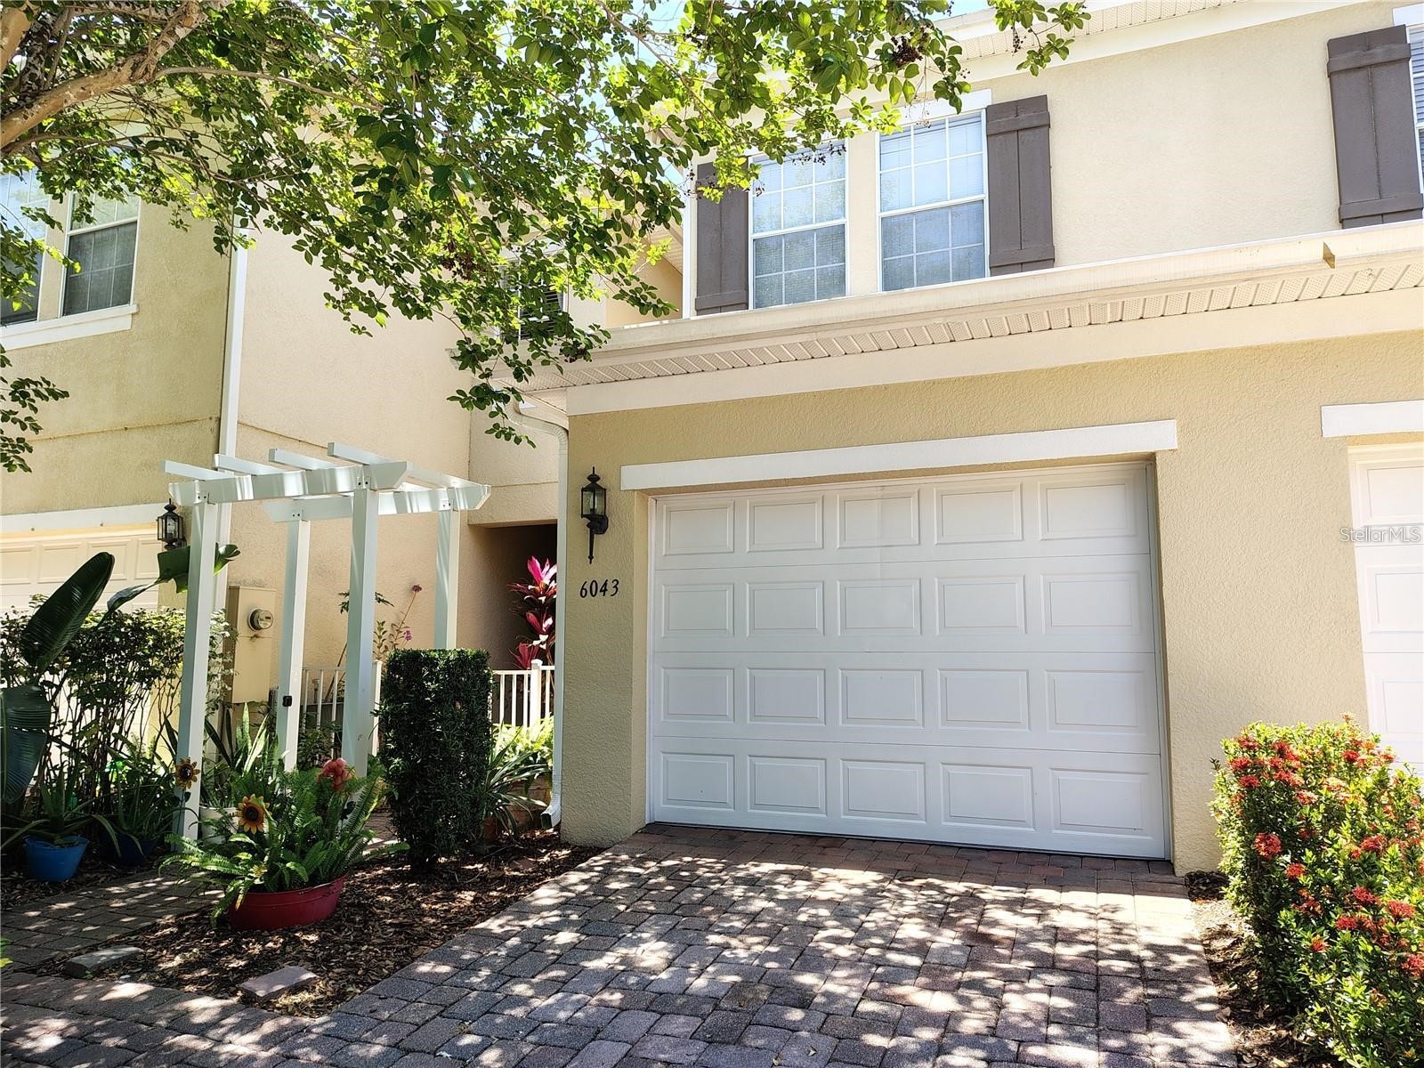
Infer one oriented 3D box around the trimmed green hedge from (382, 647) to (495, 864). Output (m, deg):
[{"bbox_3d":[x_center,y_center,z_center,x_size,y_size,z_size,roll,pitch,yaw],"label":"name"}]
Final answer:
[{"bbox_3d":[-1.530,1.255,5.527,0.420,1.220,0.420,-3,-7,22],"label":"trimmed green hedge"}]

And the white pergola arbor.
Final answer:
[{"bbox_3d":[-2.444,0.775,6.262,1.900,2.335,1.500,-3,-7,22],"label":"white pergola arbor"}]

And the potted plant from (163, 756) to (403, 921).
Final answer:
[{"bbox_3d":[-2.083,1.473,4.761,1.000,0.750,0.900,3,-7,-23],"label":"potted plant"}]

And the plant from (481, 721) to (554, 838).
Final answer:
[{"bbox_3d":[-1.315,1.552,6.307,0.700,0.740,0.680,1,-7,-11],"label":"plant"}]

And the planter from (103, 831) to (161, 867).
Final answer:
[{"bbox_3d":[-3.379,1.827,5.761,0.300,0.190,0.300,4,-8,-29],"label":"planter"}]

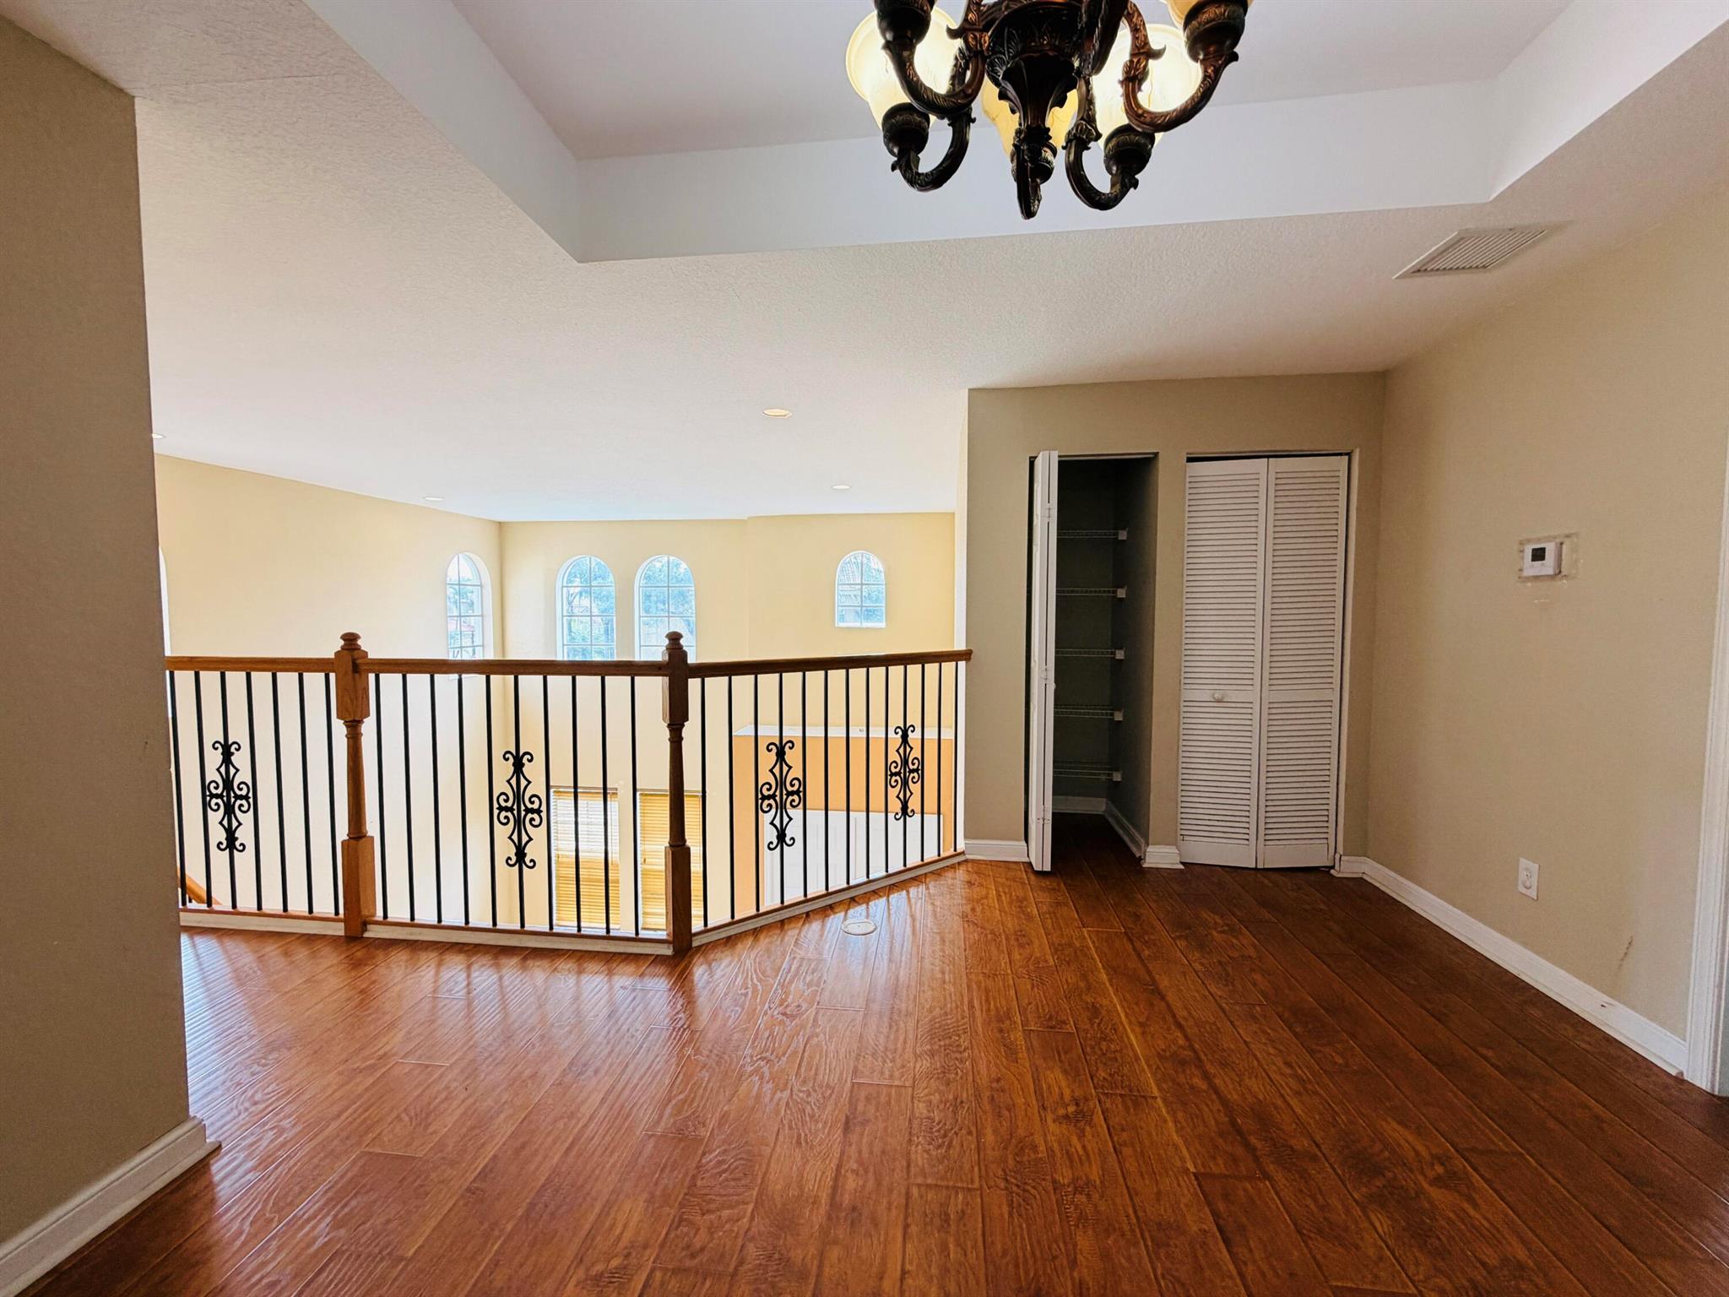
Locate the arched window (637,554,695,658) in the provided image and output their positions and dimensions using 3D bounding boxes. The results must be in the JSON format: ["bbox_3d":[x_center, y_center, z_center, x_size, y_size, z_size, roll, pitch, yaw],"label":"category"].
[{"bbox_3d":[-2.436,-0.403,8.654,0.772,1.483,0.130,0,3,7],"label":"arched window"}]

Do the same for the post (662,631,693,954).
[{"bbox_3d":[-0.708,0.548,2.642,0.077,1.217,0.077,-2,4,-36],"label":"post"}]

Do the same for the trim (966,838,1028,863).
[{"bbox_3d":[0.690,1.055,3.650,0.329,0.107,0.022,0,3,7],"label":"trim"}]

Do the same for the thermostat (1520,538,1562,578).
[{"bbox_3d":[2.336,-0.303,2.411,0.028,0.112,0.128,0,3,7],"label":"thermostat"}]

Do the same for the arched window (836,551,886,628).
[{"bbox_3d":[-0.033,-0.685,8.145,0.584,0.880,0.120,0,3,7],"label":"arched window"}]

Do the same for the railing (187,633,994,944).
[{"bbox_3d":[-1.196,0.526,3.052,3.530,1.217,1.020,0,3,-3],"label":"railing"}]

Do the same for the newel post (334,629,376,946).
[{"bbox_3d":[-2.025,0.539,2.784,0.077,1.217,0.077,0,3,7],"label":"newel post"}]

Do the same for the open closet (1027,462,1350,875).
[{"bbox_3d":[1.620,0.062,3.823,1.503,2.072,0.890,0,3,7],"label":"open closet"}]

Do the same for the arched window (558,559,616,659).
[{"bbox_3d":[-3.453,-0.411,8.784,0.787,1.484,0.130,0,3,7],"label":"arched window"}]

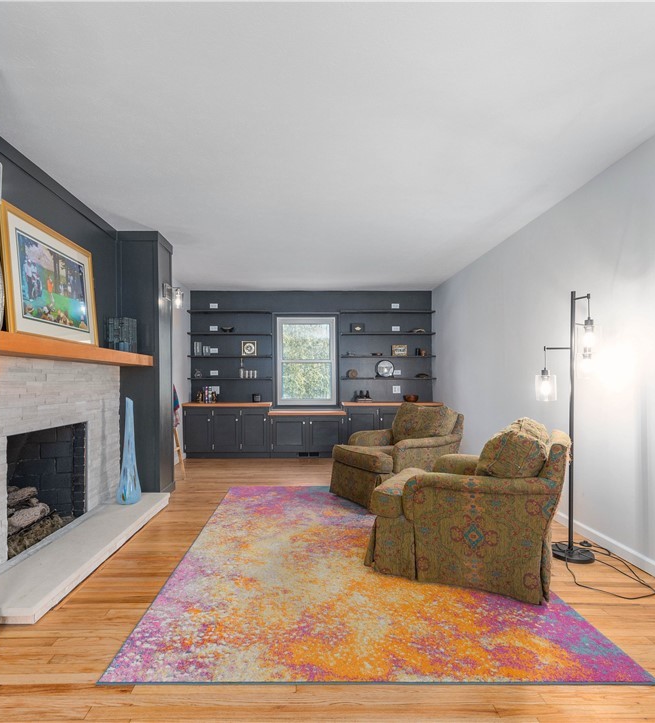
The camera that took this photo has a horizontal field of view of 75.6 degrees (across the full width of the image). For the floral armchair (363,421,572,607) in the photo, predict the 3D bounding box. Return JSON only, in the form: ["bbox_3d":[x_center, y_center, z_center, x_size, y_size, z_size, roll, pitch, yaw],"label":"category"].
[{"bbox_3d":[0.855,0.768,2.588,0.970,0.870,0.840,-1,-2,25],"label":"floral armchair"}]

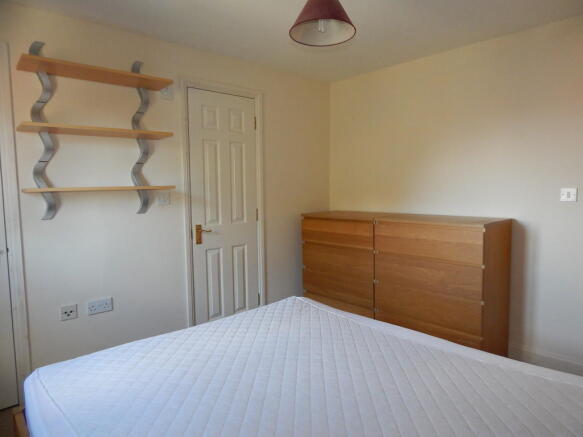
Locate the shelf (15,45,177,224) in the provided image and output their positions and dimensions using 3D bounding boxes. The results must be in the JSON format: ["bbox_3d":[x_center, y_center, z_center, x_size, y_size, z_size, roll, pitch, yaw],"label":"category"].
[{"bbox_3d":[-1.148,-0.511,2.338,0.840,1.010,0.240,-5,6,-42],"label":"shelf"}]

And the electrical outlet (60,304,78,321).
[{"bbox_3d":[-1.357,0.576,2.367,0.086,0.086,0.012,-5,6,-42],"label":"electrical outlet"}]

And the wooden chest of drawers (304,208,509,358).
[{"bbox_3d":[0.833,0.488,3.171,0.480,1.000,1.600,-5,6,-42],"label":"wooden chest of drawers"}]

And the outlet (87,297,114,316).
[{"bbox_3d":[-1.226,0.567,2.487,0.146,0.086,0.012,-5,6,-42],"label":"outlet"}]

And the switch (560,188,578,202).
[{"bbox_3d":[1.762,-0.148,2.461,0.012,0.086,0.086,-5,6,-42],"label":"switch"}]

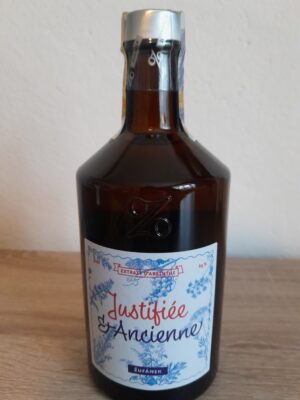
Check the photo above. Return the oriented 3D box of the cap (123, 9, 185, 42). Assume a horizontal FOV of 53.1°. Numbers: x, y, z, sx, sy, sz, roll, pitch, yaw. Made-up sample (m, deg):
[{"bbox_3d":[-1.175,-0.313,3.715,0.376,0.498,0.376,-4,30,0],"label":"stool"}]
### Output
[{"bbox_3d":[0.002,-0.086,0.153,0.029,0.012,0.029,0,15,0],"label":"cap"}]

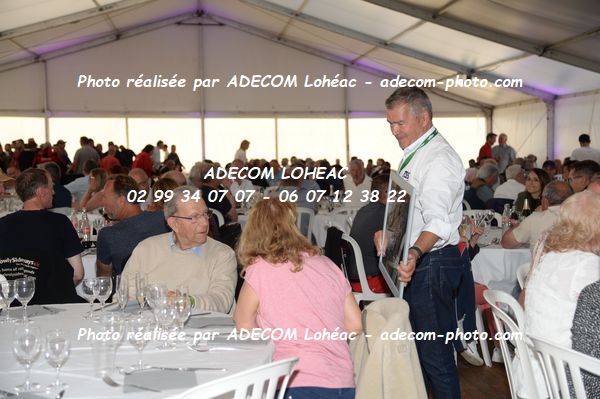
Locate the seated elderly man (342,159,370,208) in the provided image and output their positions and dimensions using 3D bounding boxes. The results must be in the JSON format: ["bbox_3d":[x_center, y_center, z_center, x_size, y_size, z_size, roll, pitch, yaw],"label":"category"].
[{"bbox_3d":[0.704,0.174,10.414,0.520,1.340,0.800,-1,3,6],"label":"seated elderly man"}]

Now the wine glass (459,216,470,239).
[{"bbox_3d":[1.225,0.201,6.200,0.080,0.180,0.080,-1,3,0],"label":"wine glass"}]

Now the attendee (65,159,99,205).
[{"bbox_3d":[-3.084,0.132,11.700,0.520,1.320,0.800,1,4,30],"label":"attendee"}]

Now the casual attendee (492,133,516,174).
[{"bbox_3d":[4.126,-0.468,16.800,0.520,1.750,0.360,1,4,21],"label":"casual attendee"}]

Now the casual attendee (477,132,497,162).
[{"bbox_3d":[3.763,-0.464,16.800,0.360,1.750,0.500,-1,3,-6],"label":"casual attendee"}]

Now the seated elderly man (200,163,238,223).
[{"bbox_3d":[-0.738,0.287,8.765,0.520,1.310,0.800,1,3,40],"label":"seated elderly man"}]

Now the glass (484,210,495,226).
[{"bbox_3d":[1.639,0.175,7.200,0.078,0.175,0.078,-1,3,0],"label":"glass"}]

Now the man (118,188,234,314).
[{"bbox_3d":[-0.461,0.564,3.275,0.580,1.250,0.820,-1,3,-7],"label":"man"}]

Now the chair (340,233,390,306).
[{"bbox_3d":[0.442,0.669,6.003,0.500,0.840,0.450,-3,4,-31],"label":"chair"}]

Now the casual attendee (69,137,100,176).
[{"bbox_3d":[-4.051,-0.300,15.800,0.520,1.730,0.380,-2,4,-18],"label":"casual attendee"}]

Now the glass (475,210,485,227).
[{"bbox_3d":[1.552,0.176,7.200,0.078,0.175,0.078,-1,3,0],"label":"glass"}]

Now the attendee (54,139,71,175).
[{"bbox_3d":[-4.906,-0.373,17.200,0.360,1.730,0.500,1,4,21],"label":"attendee"}]

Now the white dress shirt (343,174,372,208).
[{"bbox_3d":[0.711,0.000,10.500,0.480,0.620,0.320,-1,3,6],"label":"white dress shirt"}]

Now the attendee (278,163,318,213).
[{"bbox_3d":[-0.002,0.255,9.213,0.520,1.310,0.800,-1,3,3],"label":"attendee"}]

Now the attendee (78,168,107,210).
[{"bbox_3d":[-2.289,0.272,9.700,0.780,1.260,0.480,-2,4,-21],"label":"attendee"}]

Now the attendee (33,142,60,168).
[{"bbox_3d":[-4.408,-0.123,14.520,0.550,1.720,0.380,-1,3,0],"label":"attendee"}]

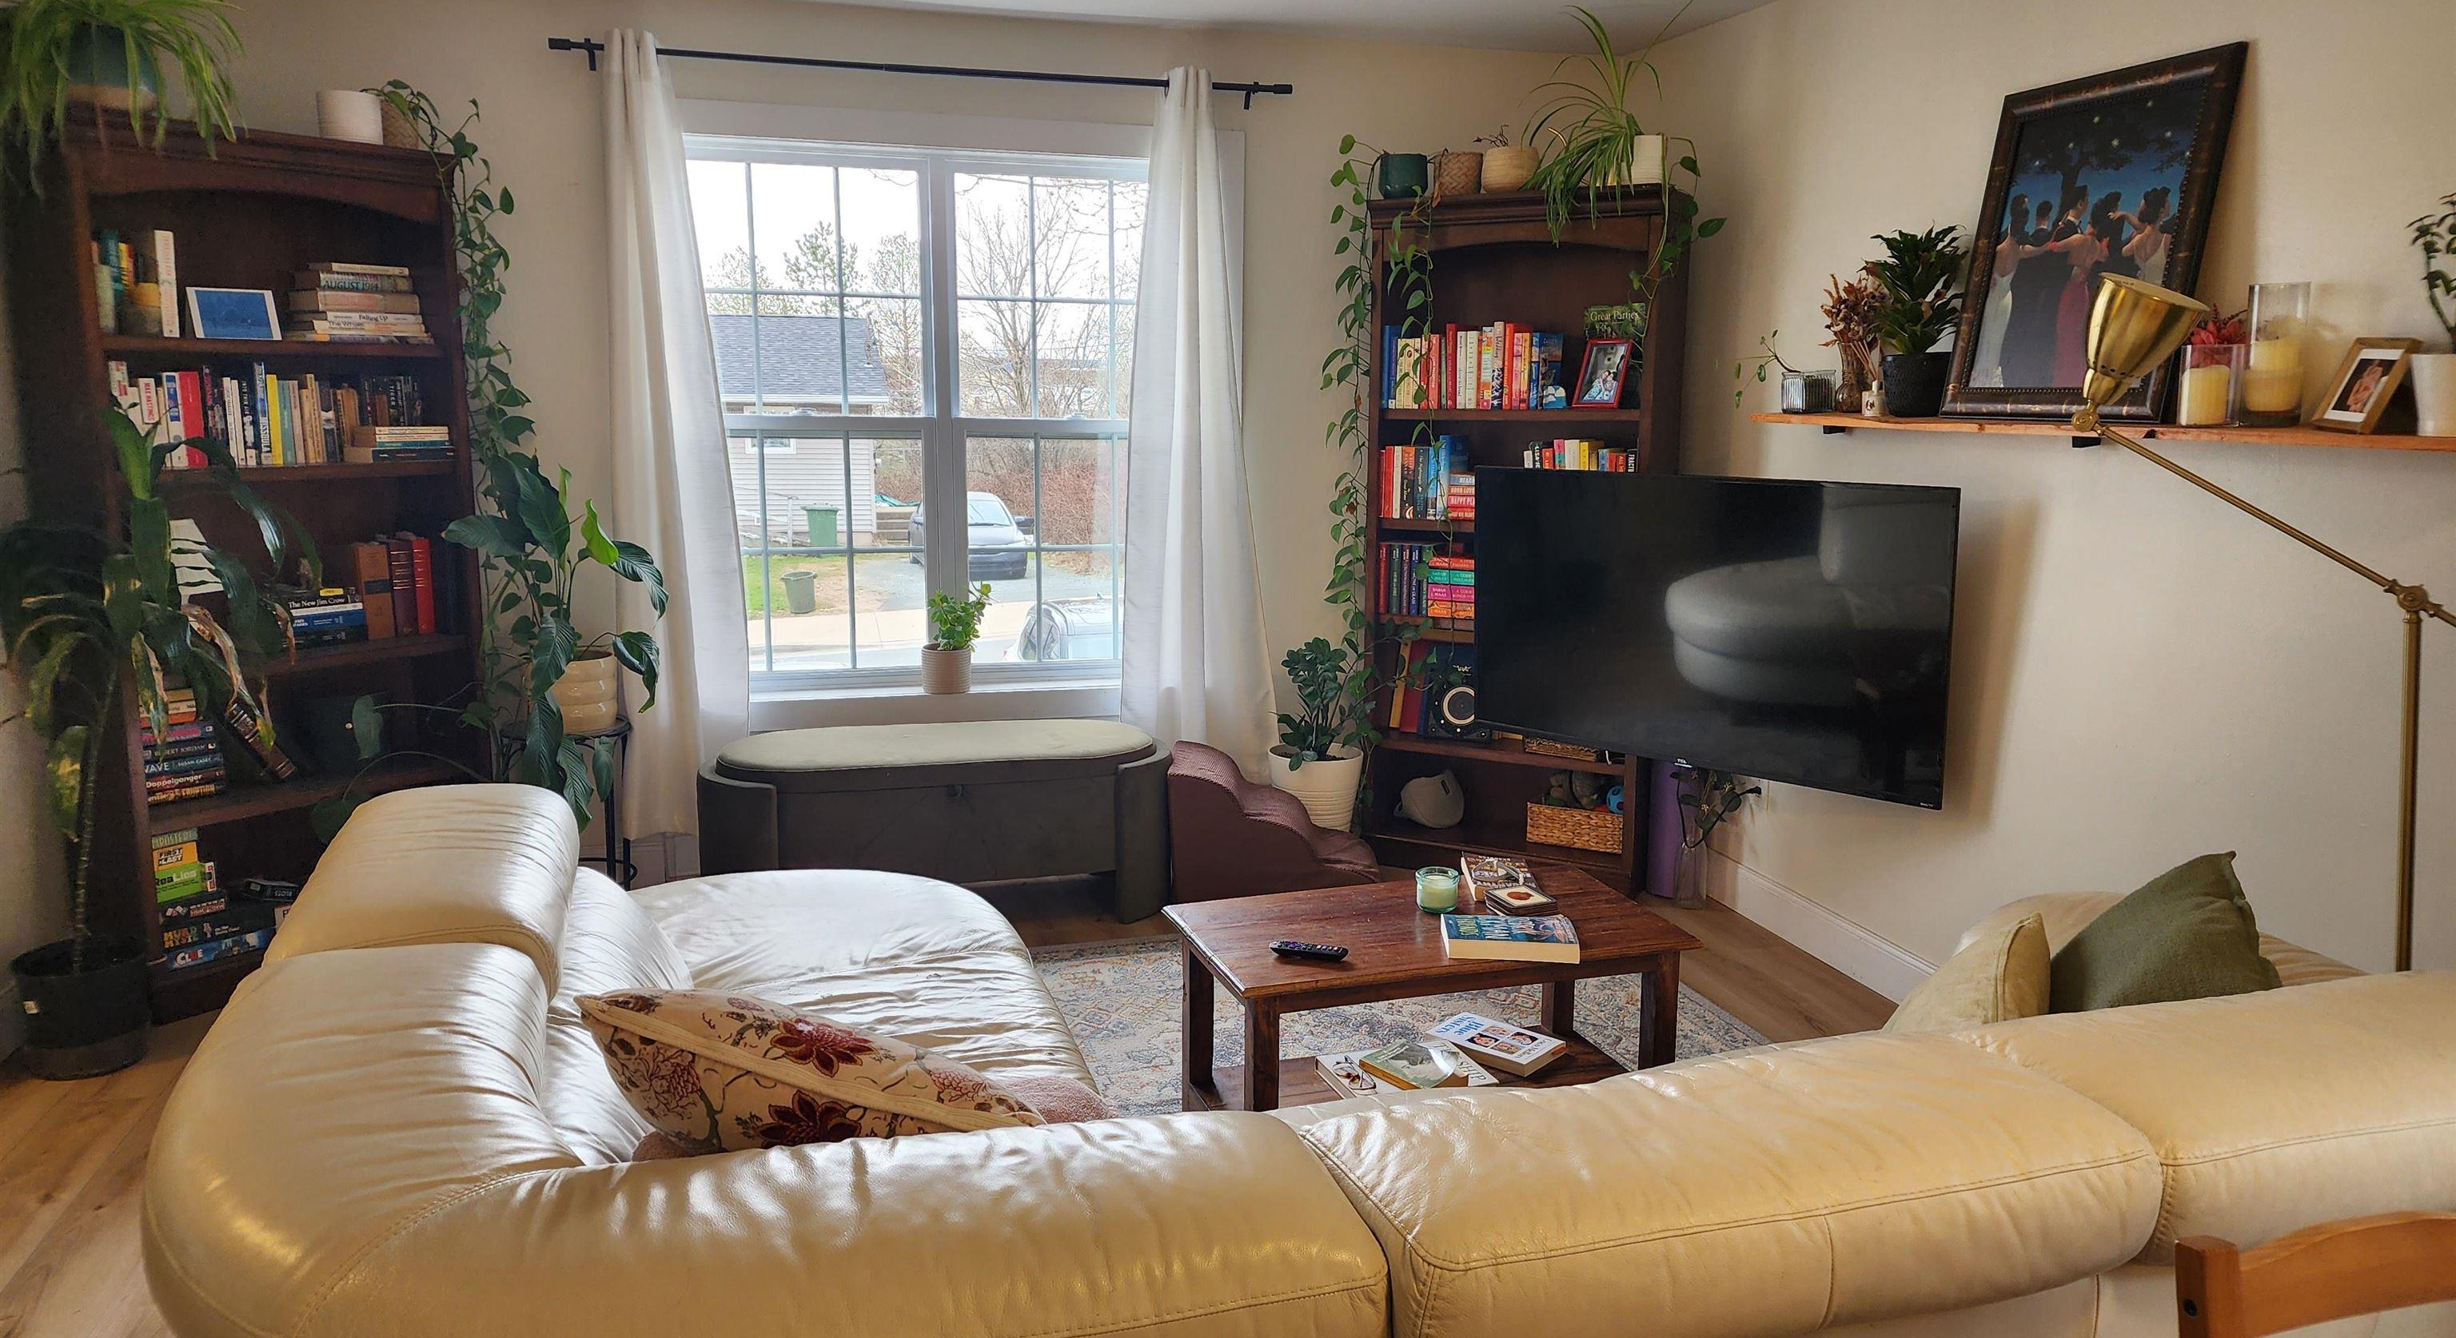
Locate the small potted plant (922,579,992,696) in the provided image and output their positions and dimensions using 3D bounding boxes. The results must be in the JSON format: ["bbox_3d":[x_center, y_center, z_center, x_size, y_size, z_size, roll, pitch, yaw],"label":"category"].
[{"bbox_3d":[-0.803,-0.091,4.863,0.200,0.335,0.190,-2,10,-14],"label":"small potted plant"}]

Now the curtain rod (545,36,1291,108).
[{"bbox_3d":[-0.782,-1.640,4.474,2.000,0.080,0.090,-2,10,-14],"label":"curtain rod"}]

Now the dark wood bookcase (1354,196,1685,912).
[{"bbox_3d":[0.856,-0.364,4.795,0.850,1.970,0.330,6,11,26],"label":"dark wood bookcase"}]

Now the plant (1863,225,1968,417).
[{"bbox_3d":[1.505,-0.766,3.603,0.205,0.404,0.210,-2,10,-15],"label":"plant"}]

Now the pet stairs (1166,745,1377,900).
[{"bbox_3d":[0.150,0.444,4.674,0.610,0.395,0.380,1,10,1],"label":"pet stairs"}]

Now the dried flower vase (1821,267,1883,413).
[{"bbox_3d":[1.459,-0.761,3.812,0.160,0.324,0.160,-2,10,-15],"label":"dried flower vase"}]

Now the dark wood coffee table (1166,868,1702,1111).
[{"bbox_3d":[0.377,0.701,3.113,0.895,0.450,0.485,-2,11,-16],"label":"dark wood coffee table"}]

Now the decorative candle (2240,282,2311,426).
[{"bbox_3d":[1.756,-0.526,2.747,0.096,0.237,0.096,-2,10,-15],"label":"decorative candle"}]

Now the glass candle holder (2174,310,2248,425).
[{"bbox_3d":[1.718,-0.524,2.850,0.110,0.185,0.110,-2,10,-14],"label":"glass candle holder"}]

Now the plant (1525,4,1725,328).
[{"bbox_3d":[1.081,-1.361,4.444,0.520,0.810,0.440,5,11,23],"label":"plant"}]

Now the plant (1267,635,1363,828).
[{"bbox_3d":[0.268,0.243,4.975,0.300,0.690,0.300,1,10,0],"label":"plant"}]

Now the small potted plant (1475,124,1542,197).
[{"bbox_3d":[0.783,-1.421,4.586,0.170,0.197,0.165,6,11,27],"label":"small potted plant"}]

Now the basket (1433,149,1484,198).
[{"bbox_3d":[0.659,-1.403,4.656,0.135,0.134,0.135,1,10,0],"label":"basket"}]

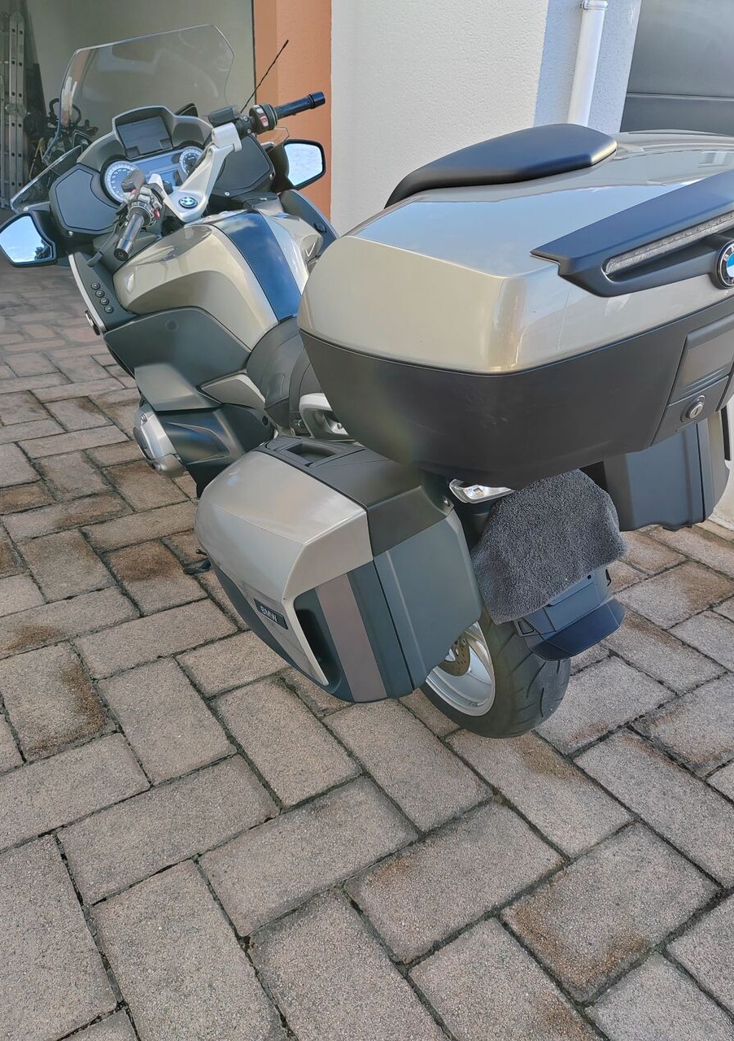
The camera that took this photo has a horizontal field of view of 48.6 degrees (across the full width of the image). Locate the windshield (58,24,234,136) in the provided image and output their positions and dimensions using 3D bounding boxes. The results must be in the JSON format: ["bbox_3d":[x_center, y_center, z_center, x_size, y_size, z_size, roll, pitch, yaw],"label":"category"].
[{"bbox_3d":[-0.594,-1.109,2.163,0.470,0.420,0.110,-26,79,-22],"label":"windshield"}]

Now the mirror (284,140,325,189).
[{"bbox_3d":[-0.192,-1.077,2.454,0.140,0.128,0.080,-18,35,-12],"label":"mirror"}]

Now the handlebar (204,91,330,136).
[{"bbox_3d":[-0.278,-1.091,2.196,0.340,0.095,0.110,-26,37,-22],"label":"handlebar"}]

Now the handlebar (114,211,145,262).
[{"bbox_3d":[-0.538,-0.651,1.850,0.042,0.042,0.160,-2,52,11],"label":"handlebar"}]

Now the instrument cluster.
[{"bbox_3d":[-0.602,-0.982,2.297,0.320,0.140,0.070,-26,12,-22],"label":"instrument cluster"}]

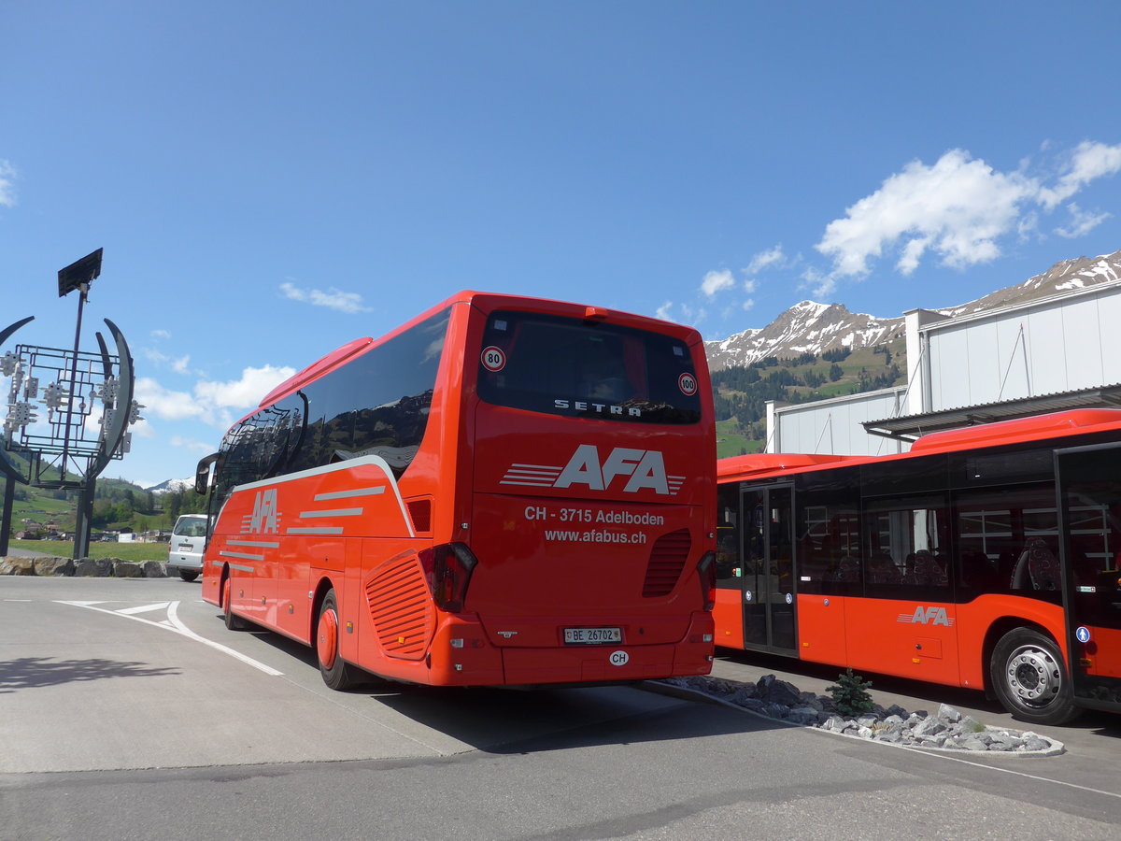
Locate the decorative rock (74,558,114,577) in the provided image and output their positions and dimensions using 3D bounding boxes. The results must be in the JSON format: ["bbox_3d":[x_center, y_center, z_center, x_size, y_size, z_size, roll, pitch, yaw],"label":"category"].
[{"bbox_3d":[-15.046,4.744,30.380,1.160,0.580,0.750,5,-8,-23],"label":"decorative rock"}]

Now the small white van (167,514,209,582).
[{"bbox_3d":[-9.870,4.100,29.720,1.920,1.970,4.890,-2,-9,28],"label":"small white van"}]

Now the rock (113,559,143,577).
[{"bbox_3d":[-14.055,4.813,30.556,0.880,0.550,0.700,5,-8,-23],"label":"rock"}]

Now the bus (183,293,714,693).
[{"bbox_3d":[-2.498,1.168,12.512,2.560,3.700,12.300,6,-9,-28],"label":"bus"}]

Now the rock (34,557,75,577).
[{"bbox_3d":[-16.246,4.700,30.280,1.160,0.580,0.750,5,-8,-23],"label":"rock"}]

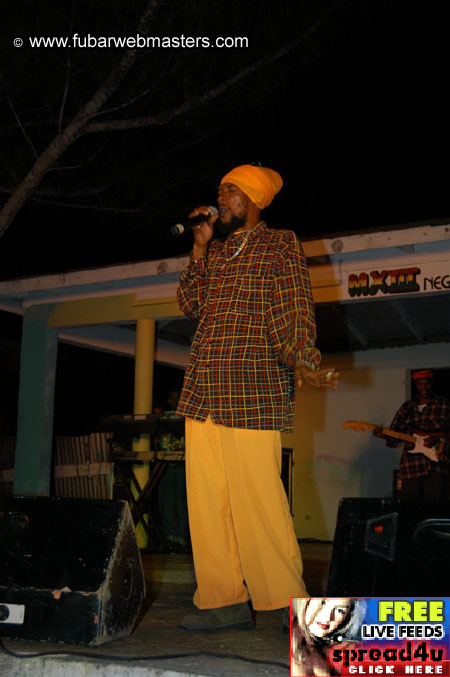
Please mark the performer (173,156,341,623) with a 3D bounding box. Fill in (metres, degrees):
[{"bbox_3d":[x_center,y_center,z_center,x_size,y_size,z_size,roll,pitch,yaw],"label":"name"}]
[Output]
[{"bbox_3d":[0.131,0.217,4.032,0.640,1.910,0.520,-7,-12,42],"label":"performer"}]

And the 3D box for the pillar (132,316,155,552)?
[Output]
[{"bbox_3d":[-0.747,0.861,8.896,0.157,2.090,0.157,1,-9,0],"label":"pillar"}]

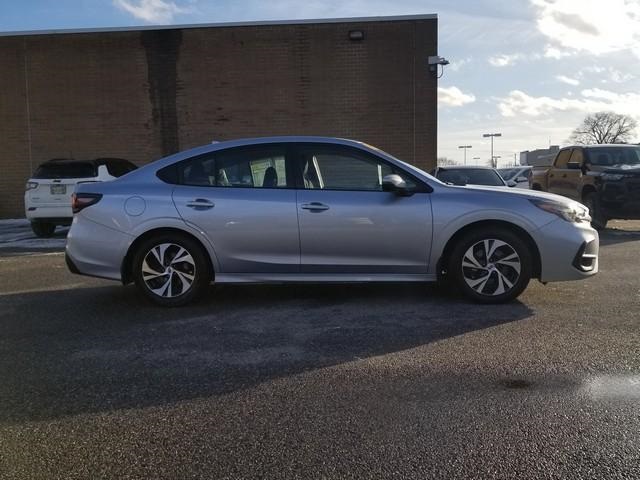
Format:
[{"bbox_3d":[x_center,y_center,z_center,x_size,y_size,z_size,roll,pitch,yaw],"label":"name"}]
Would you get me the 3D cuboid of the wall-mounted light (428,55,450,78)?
[{"bbox_3d":[3.200,-4.650,12.900,0.550,0.550,0.350,-1,5,5],"label":"wall-mounted light"}]

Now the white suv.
[{"bbox_3d":[-5.330,-1.080,11.650,1.850,1.650,4.400,-1,5,-2],"label":"white suv"}]

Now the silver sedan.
[{"bbox_3d":[0.050,-0.250,4.910,4.840,1.490,1.860,-1,5,4],"label":"silver sedan"}]

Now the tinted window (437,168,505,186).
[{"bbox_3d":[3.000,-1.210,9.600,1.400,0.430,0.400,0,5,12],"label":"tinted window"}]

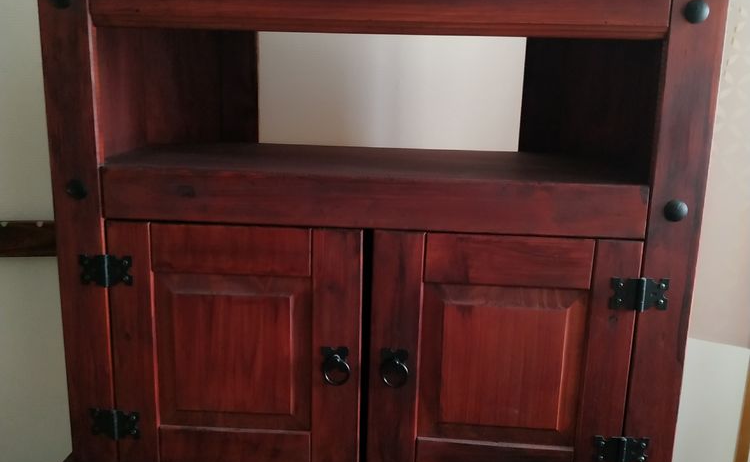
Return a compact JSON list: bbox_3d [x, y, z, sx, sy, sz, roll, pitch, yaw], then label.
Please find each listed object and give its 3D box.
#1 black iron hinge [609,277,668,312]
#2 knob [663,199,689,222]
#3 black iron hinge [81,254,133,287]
[{"bbox_3d":[0.317,0.076,0.825,0.067,0.039,0.009,2,12,4],"label":"black iron hinge"},{"bbox_3d":[0.346,-0.024,0.798,0.027,0.027,0.014,2,12,4],"label":"knob"},{"bbox_3d":[-0.338,0.051,0.869,0.066,0.039,0.009,2,12,4],"label":"black iron hinge"}]

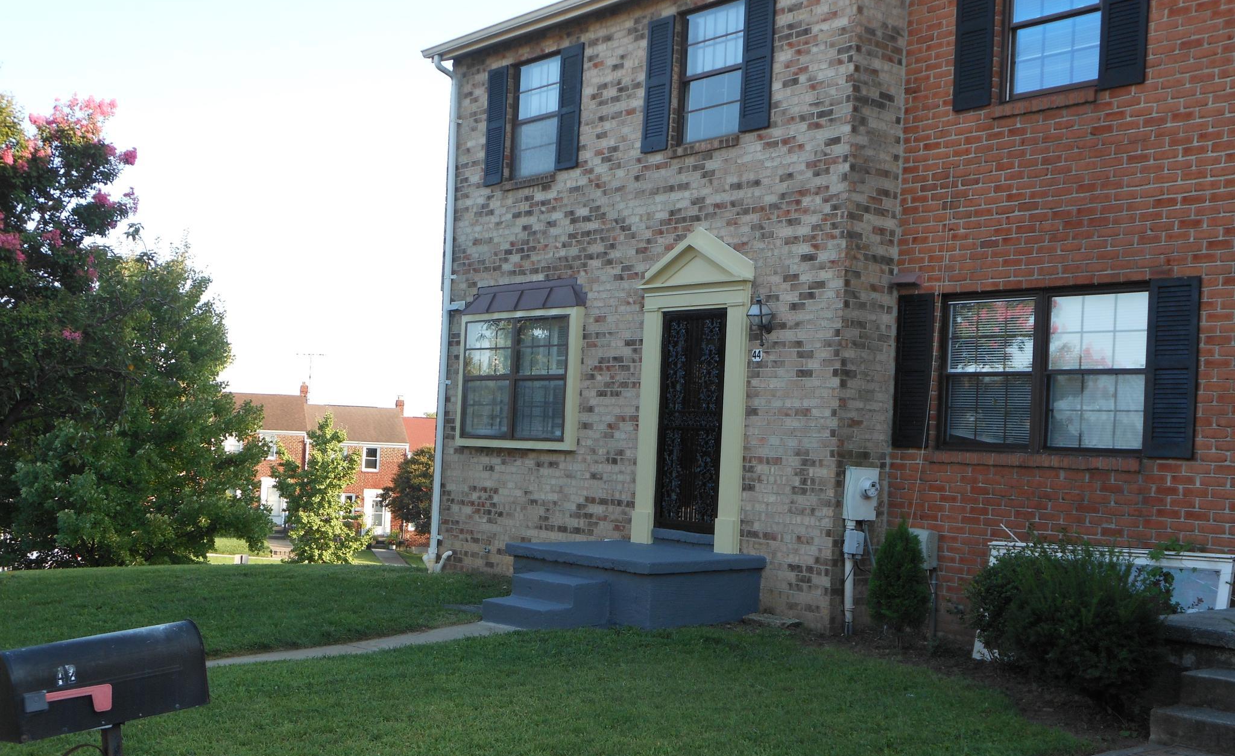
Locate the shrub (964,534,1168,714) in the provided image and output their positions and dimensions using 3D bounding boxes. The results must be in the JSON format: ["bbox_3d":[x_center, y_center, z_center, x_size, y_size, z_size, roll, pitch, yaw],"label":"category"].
[{"bbox_3d":[2.938,1.559,10.083,1.050,1.040,1.400,4,-3,-36],"label":"shrub"}]

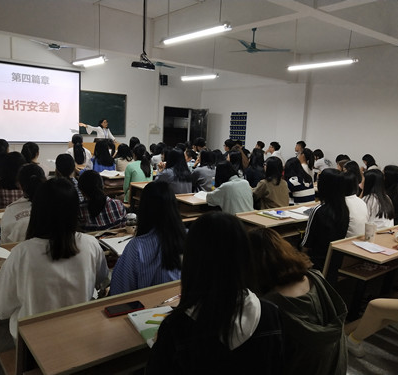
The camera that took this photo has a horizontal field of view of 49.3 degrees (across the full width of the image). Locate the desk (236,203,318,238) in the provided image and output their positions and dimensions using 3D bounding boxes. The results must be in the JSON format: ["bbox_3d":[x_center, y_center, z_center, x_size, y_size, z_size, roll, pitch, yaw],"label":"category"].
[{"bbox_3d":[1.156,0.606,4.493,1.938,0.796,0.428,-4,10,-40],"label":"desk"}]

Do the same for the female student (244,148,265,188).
[{"bbox_3d":[0.744,0.047,6.421,0.480,1.240,0.720,-4,10,-41],"label":"female student"}]

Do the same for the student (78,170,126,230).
[{"bbox_3d":[-0.882,0.408,3.581,0.560,1.110,0.750,-3,9,-36],"label":"student"}]

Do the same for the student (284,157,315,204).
[{"bbox_3d":[1.016,0.279,5.061,0.449,1.271,0.663,-4,10,-40],"label":"student"}]

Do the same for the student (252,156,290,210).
[{"bbox_3d":[0.704,0.263,4.840,0.500,1.210,0.750,-5,10,-44],"label":"student"}]

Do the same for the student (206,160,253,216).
[{"bbox_3d":[0.222,0.347,4.402,0.490,1.241,0.694,-4,10,-40],"label":"student"}]

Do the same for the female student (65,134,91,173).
[{"bbox_3d":[-2.219,-0.289,7.796,0.469,1.327,0.663,-4,10,-40],"label":"female student"}]

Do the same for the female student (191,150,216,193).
[{"bbox_3d":[-0.014,0.111,5.793,0.720,1.210,0.500,9,10,43],"label":"female student"}]

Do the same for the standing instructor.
[{"bbox_3d":[-2.407,-0.819,10.350,1.000,1.600,0.480,-3,9,-36],"label":"standing instructor"}]

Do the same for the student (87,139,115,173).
[{"bbox_3d":[-1.603,-0.123,6.944,0.459,1.294,0.663,-4,10,-40],"label":"student"}]

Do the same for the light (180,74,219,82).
[{"bbox_3d":[0.010,-2.256,8.934,0.130,0.080,1.250,-4,10,-40],"label":"light"}]

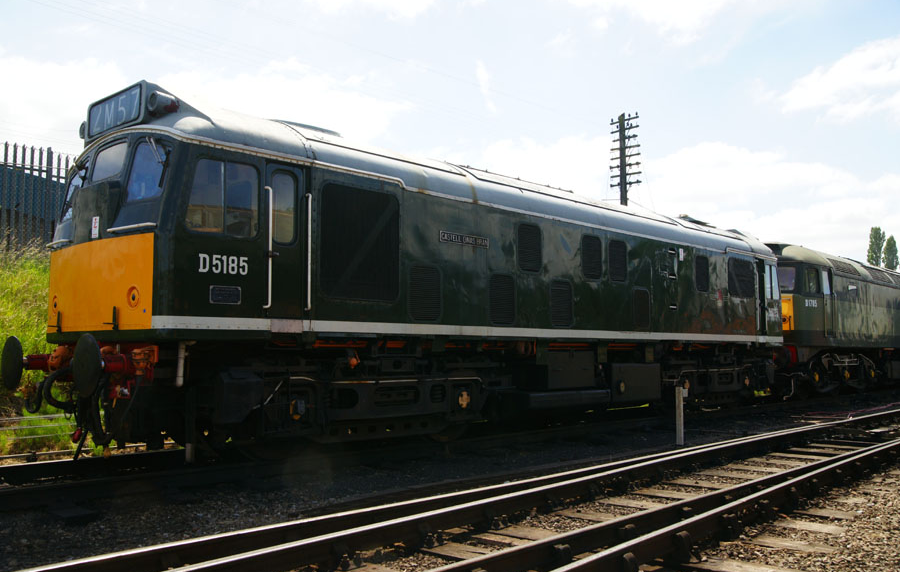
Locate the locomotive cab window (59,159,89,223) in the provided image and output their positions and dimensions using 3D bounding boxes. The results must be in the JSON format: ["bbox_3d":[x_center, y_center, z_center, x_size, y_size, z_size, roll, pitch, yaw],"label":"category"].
[{"bbox_3d":[-4.290,-1.053,8.530,0.070,0.700,0.680,14,-12,-33],"label":"locomotive cab window"}]

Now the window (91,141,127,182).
[{"bbox_3d":[-3.597,-1.297,7.911,0.740,0.400,0.060,-5,-14,45],"label":"window"}]

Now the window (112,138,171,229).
[{"bbox_3d":[-2.984,-0.957,7.262,0.660,0.900,0.080,-3,-15,35],"label":"window"}]

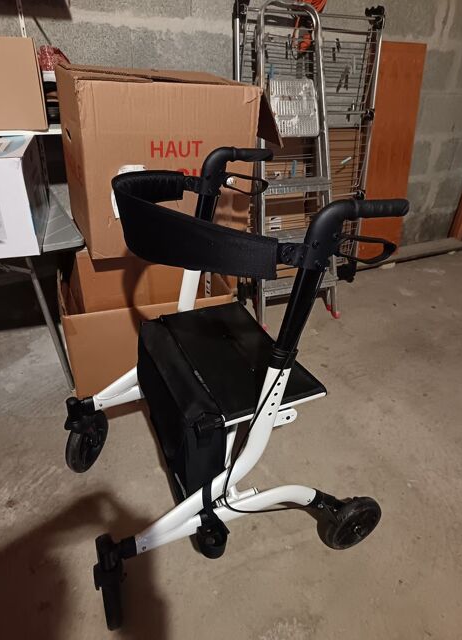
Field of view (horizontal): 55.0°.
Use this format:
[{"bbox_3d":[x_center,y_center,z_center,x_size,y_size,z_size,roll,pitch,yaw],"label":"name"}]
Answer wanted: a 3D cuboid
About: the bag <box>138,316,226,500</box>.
[{"bbox_3d":[-0.138,0.208,1.127,0.115,0.265,0.395,-10,33,-22],"label":"bag"}]

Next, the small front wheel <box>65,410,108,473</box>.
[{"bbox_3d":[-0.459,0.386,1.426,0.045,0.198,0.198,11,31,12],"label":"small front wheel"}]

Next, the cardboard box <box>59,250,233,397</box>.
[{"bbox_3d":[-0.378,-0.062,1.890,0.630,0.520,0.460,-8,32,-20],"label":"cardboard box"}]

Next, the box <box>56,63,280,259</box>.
[{"bbox_3d":[-0.272,-0.588,1.637,0.592,0.542,0.463,-9,32,-21],"label":"box"}]

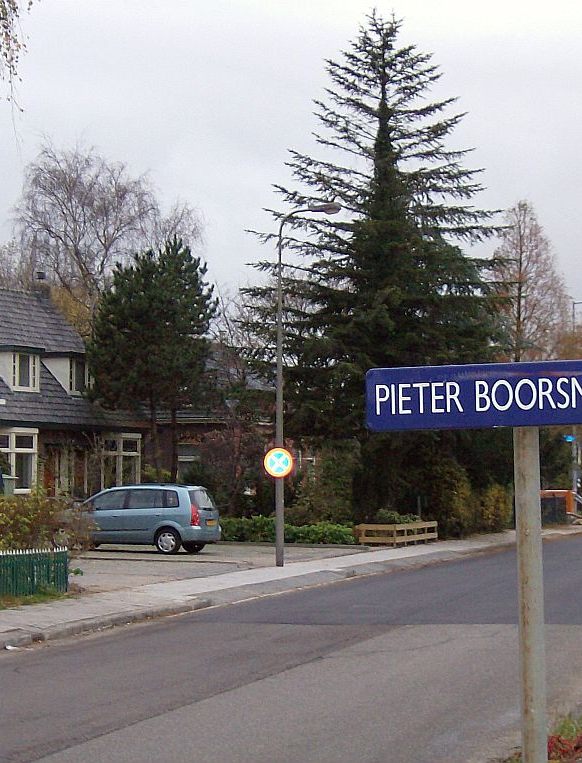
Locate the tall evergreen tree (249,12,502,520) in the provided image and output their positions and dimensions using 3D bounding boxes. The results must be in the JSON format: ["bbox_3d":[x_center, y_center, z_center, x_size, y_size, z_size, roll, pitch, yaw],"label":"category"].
[{"bbox_3d":[2.763,-3.475,66.000,8.000,16.700,8.000,0,-3,0],"label":"tall evergreen tree"}]

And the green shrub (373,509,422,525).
[{"bbox_3d":[2.962,4.011,58.000,1.350,0.880,1.200,-1,-3,15],"label":"green shrub"}]

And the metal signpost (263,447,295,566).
[{"bbox_3d":[-0.232,2.514,41.700,0.620,2.410,0.200,0,-3,9],"label":"metal signpost"}]

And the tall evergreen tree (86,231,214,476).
[{"bbox_3d":[-3.624,0.191,54.058,3.400,7.902,3.400,0,-3,0],"label":"tall evergreen tree"}]

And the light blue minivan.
[{"bbox_3d":[-3.781,3.132,47.683,4.300,1.590,1.720,-1,-3,20],"label":"light blue minivan"}]

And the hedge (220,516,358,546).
[{"bbox_3d":[-0.165,3.774,52.477,4.100,0.637,1.200,-1,-3,20],"label":"hedge"}]

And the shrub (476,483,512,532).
[{"bbox_3d":[6.833,4.258,69.374,1.200,1.664,1.200,1,-3,-14],"label":"shrub"}]

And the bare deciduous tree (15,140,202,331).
[{"bbox_3d":[-6.890,-1.748,78.000,7.000,14.400,7.000,0,-3,0],"label":"bare deciduous tree"}]

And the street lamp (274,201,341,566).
[{"bbox_3d":[0.349,0.050,40.413,1.320,7.145,0.320,-1,-3,13],"label":"street lamp"}]

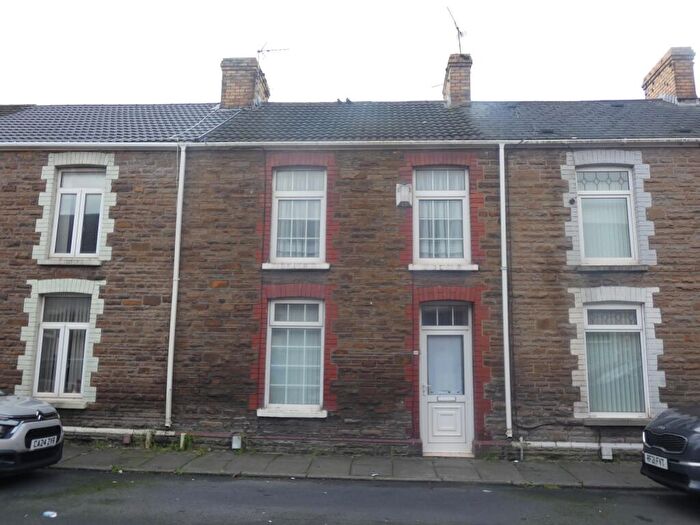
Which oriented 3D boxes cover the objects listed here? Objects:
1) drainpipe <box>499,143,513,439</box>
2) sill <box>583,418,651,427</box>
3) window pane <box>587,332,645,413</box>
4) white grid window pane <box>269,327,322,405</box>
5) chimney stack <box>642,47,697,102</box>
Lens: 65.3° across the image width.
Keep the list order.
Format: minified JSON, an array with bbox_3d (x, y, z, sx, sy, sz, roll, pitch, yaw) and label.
[{"bbox_3d":[2.558,0.355,8.997,0.073,4.878,0.075,0,-9,4],"label":"drainpipe"},{"bbox_3d":[4.224,2.526,8.651,1.050,0.113,0.170,0,-9,4],"label":"sill"},{"bbox_3d":[4.304,1.775,8.854,0.868,1.271,0.025,0,-9,4],"label":"window pane"},{"bbox_3d":[-0.905,1.745,9.197,0.847,1.248,0.025,0,-9,4],"label":"white grid window pane"},{"bbox_3d":[7.984,-4.349,13.652,0.560,1.402,1.420,0,-7,3],"label":"chimney stack"}]

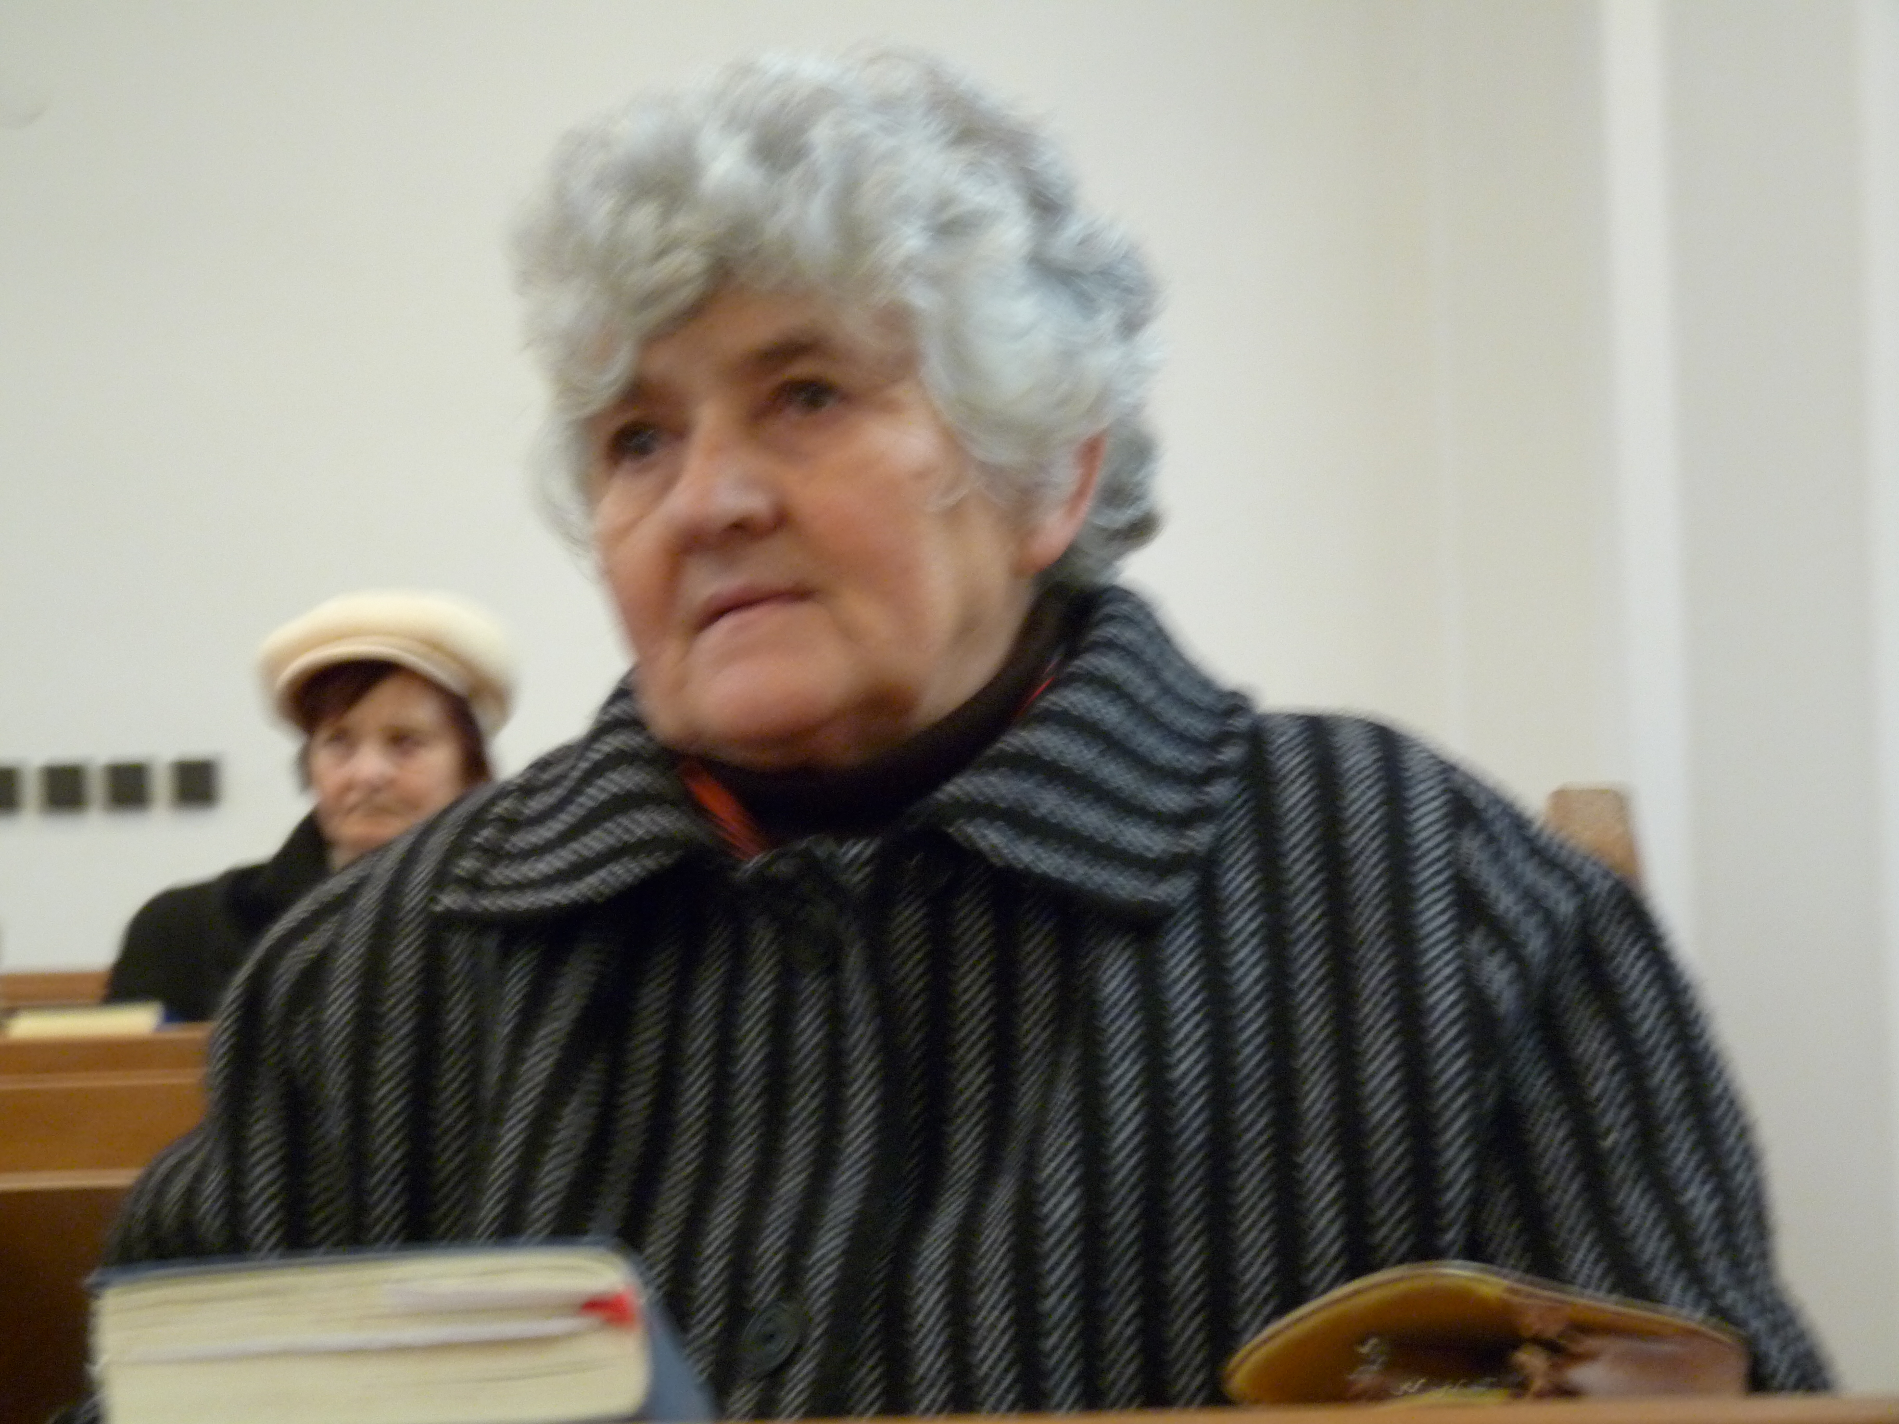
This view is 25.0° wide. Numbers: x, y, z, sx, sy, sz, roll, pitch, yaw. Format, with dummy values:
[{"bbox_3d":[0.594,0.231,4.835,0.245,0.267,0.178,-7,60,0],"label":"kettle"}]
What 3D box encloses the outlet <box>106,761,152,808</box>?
[{"bbox_3d":[-1.314,0.119,6.850,0.079,0.080,0.018,-2,-3,0],"label":"outlet"}]

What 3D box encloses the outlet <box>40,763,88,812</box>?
[{"bbox_3d":[-1.417,0.123,6.850,0.079,0.080,0.018,-2,-3,0],"label":"outlet"}]

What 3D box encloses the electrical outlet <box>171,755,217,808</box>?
[{"bbox_3d":[-1.208,0.115,6.850,0.079,0.080,0.018,-2,-3,0],"label":"electrical outlet"}]

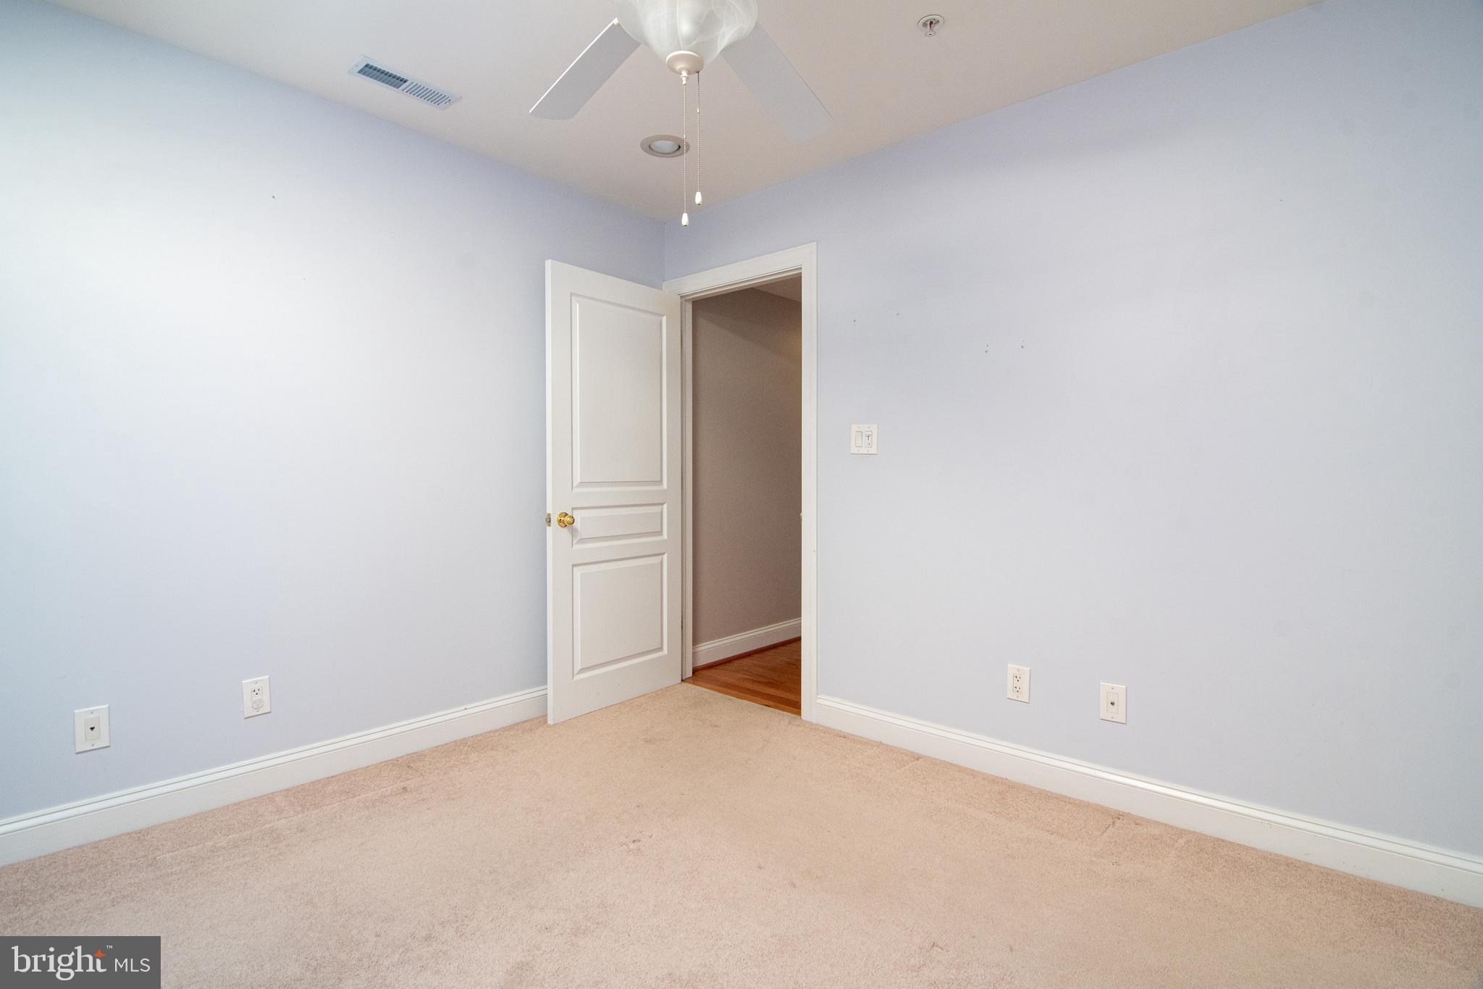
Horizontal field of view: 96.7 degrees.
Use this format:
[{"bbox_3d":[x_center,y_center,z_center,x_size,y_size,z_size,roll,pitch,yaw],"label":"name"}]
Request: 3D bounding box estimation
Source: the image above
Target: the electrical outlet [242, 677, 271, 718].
[{"bbox_3d":[-1.628,0.682,2.216,0.010,0.125,0.079,2,2,43],"label":"electrical outlet"}]

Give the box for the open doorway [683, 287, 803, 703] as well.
[{"bbox_3d":[0.027,-0.006,3.236,0.780,2.010,0.120,2,2,40],"label":"open doorway"}]

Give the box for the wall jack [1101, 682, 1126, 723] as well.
[{"bbox_3d":[1.229,0.689,2.175,0.079,0.125,0.010,2,2,40],"label":"wall jack"}]

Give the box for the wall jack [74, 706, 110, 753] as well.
[{"bbox_3d":[-1.898,0.687,1.928,0.010,0.125,0.079,2,2,43],"label":"wall jack"}]

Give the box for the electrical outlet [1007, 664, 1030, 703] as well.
[{"bbox_3d":[0.996,0.681,2.367,0.079,0.125,0.010,2,2,40],"label":"electrical outlet"}]

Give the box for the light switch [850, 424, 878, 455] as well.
[{"bbox_3d":[0.513,-0.228,2.745,0.124,0.125,0.012,2,2,40],"label":"light switch"}]

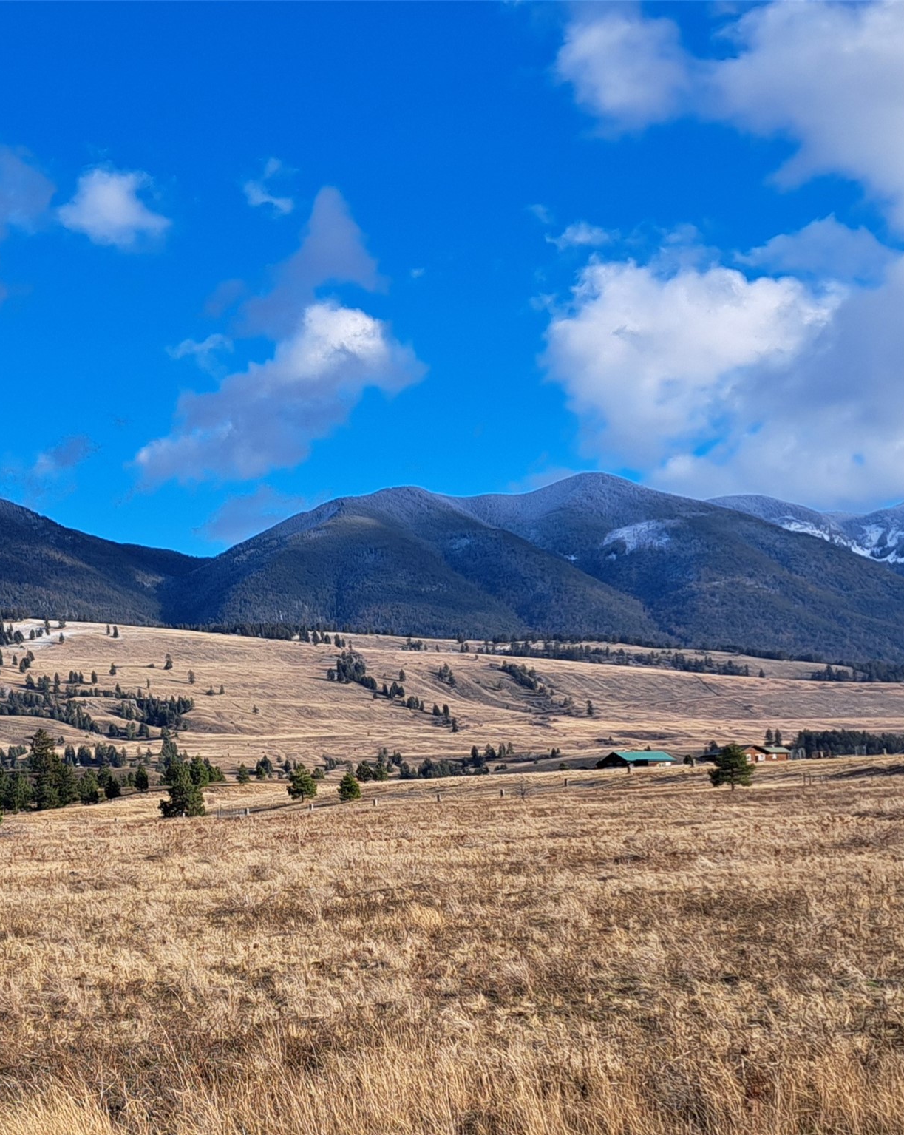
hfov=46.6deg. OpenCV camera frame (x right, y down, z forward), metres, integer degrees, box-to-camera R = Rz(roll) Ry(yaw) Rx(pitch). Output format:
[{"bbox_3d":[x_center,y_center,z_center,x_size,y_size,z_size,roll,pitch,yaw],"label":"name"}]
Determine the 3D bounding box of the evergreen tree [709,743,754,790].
[{"bbox_3d":[30.980,22.120,116.000,5.100,5.080,4.940,0,-9,0],"label":"evergreen tree"}]

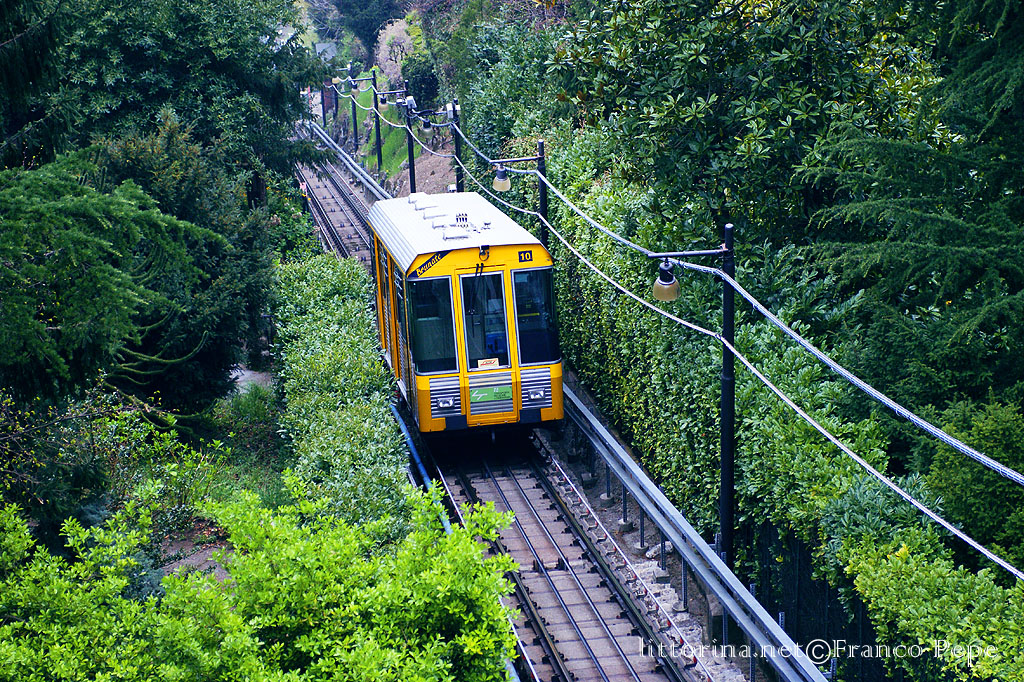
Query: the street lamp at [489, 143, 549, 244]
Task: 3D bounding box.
[{"bbox_3d":[0.171,-1.423,62.413,0.970,4.500,0.320,-5,31,-4],"label":"street lamp"}]

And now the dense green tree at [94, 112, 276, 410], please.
[{"bbox_3d":[-6.420,-1.563,71.000,3.700,6.500,3.700,-5,31,-4],"label":"dense green tree"}]

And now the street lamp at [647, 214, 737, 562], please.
[{"bbox_3d":[2.059,0.746,40.868,0.970,4.600,0.310,-5,31,-4],"label":"street lamp"}]

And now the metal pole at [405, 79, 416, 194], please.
[{"bbox_3d":[-2.964,-5.627,105.461,0.140,4.400,0.140,-5,31,-4],"label":"metal pole"}]

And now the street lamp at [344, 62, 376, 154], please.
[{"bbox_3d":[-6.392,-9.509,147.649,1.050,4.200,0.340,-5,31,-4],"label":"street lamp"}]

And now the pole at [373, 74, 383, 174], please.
[{"bbox_3d":[-4.797,-7.693,128.493,0.140,4.200,0.140,-5,31,-4],"label":"pole"}]

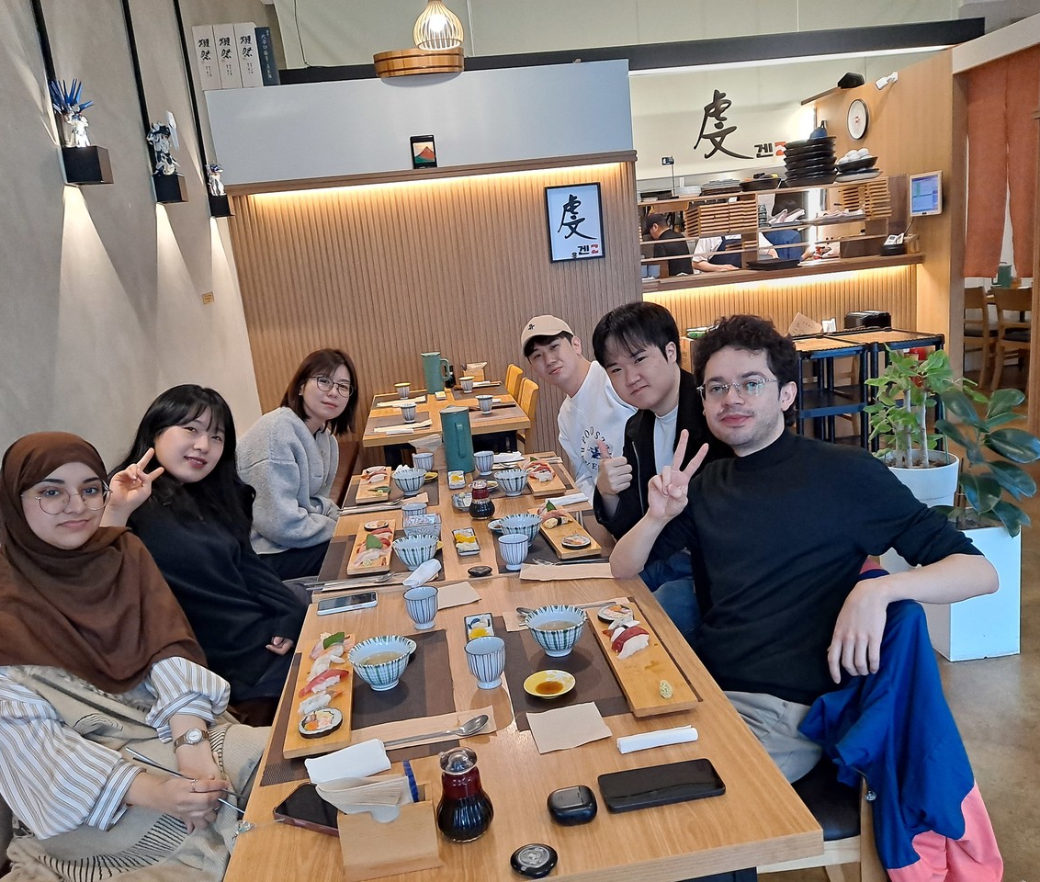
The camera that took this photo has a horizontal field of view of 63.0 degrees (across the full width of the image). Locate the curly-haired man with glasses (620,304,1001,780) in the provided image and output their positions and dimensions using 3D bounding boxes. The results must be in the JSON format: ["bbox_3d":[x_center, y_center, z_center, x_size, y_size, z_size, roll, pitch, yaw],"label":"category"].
[{"bbox_3d":[0.401,0.462,1.560,0.740,1.330,0.640,4,16,37],"label":"curly-haired man with glasses"}]

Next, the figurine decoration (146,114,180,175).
[{"bbox_3d":[-1.496,-1.242,3.560,0.110,0.230,0.085,-15,16,-35],"label":"figurine decoration"}]

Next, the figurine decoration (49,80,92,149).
[{"bbox_3d":[-1.394,-1.023,2.651,0.110,0.195,0.085,-15,16,-35],"label":"figurine decoration"}]

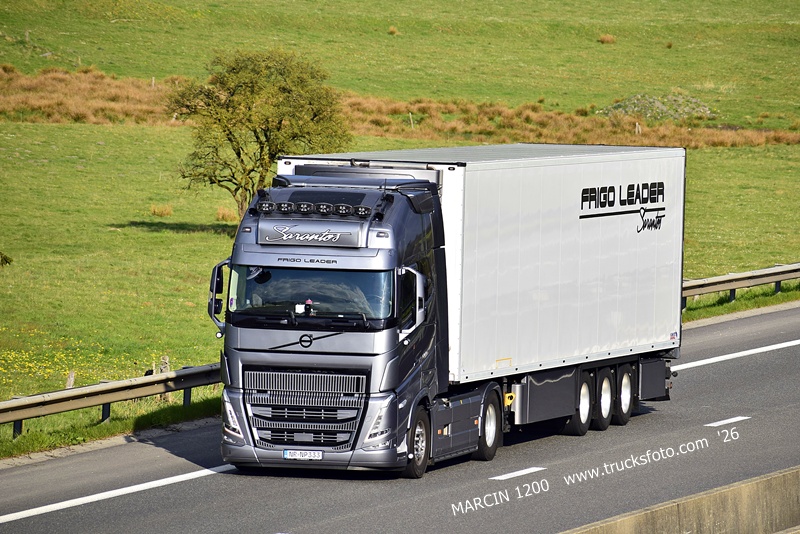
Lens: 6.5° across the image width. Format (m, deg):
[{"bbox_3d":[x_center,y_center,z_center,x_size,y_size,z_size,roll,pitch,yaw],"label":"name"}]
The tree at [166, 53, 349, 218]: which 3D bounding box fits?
[{"bbox_3d":[-4.044,-3.667,203.000,5.305,5.305,4.987,1,2,0],"label":"tree"}]

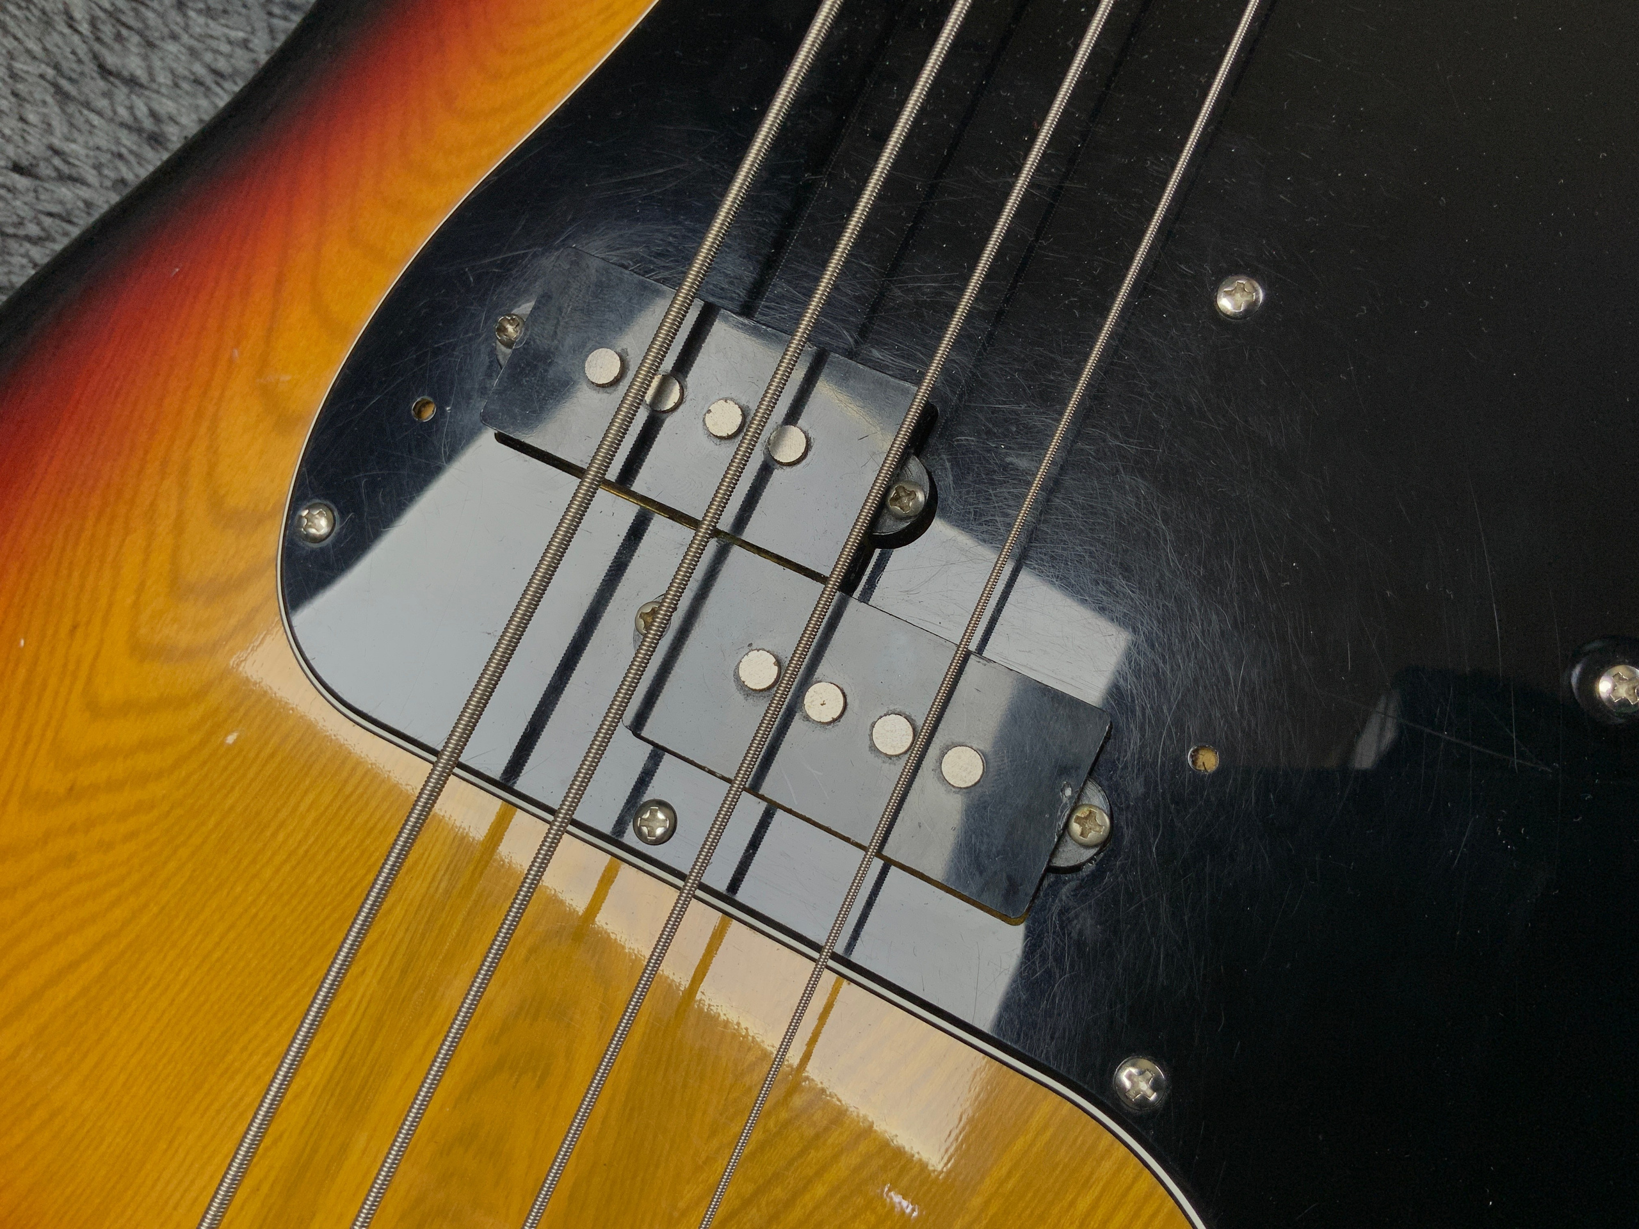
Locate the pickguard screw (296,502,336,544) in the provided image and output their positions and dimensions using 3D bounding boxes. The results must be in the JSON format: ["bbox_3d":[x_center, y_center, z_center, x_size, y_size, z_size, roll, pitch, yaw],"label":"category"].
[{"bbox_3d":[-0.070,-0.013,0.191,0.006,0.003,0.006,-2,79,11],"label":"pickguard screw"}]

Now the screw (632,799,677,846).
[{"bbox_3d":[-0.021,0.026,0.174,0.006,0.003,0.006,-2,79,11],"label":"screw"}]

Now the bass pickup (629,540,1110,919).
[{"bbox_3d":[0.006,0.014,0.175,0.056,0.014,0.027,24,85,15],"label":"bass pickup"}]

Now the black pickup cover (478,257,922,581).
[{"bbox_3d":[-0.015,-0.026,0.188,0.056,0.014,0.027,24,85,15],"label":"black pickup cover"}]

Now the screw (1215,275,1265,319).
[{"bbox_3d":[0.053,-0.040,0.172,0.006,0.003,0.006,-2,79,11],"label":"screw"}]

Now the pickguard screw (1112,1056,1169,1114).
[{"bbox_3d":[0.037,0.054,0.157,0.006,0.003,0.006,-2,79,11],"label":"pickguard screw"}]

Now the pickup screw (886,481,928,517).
[{"bbox_3d":[0.011,-0.015,0.178,0.005,0.003,0.005,-2,79,11],"label":"pickup screw"}]

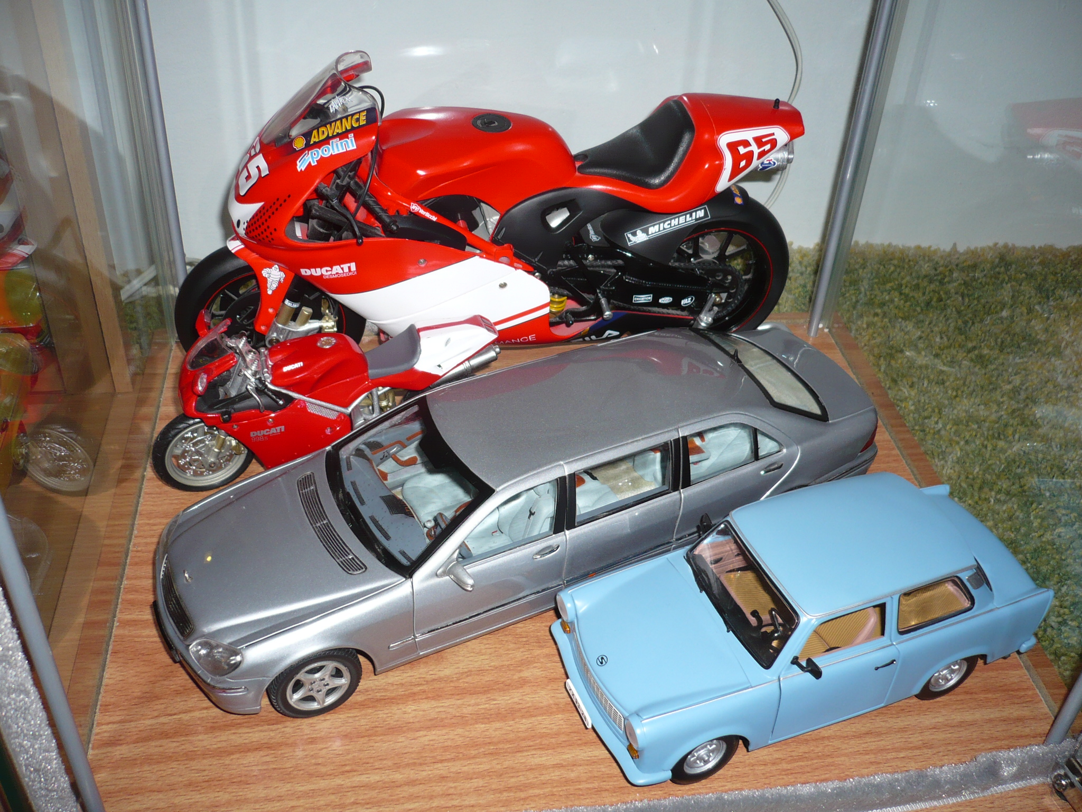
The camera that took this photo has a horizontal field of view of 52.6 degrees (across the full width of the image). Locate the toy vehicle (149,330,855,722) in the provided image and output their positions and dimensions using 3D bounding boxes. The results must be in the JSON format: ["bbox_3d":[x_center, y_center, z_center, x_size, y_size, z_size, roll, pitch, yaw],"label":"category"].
[{"bbox_3d":[-0.001,0.033,0.499,0.342,0.081,0.111,-16,41,-24],"label":"toy vehicle"}]

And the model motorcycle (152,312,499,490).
[{"bbox_3d":[-0.102,-0.004,0.529,0.170,0.095,0.058,-8,39,-14],"label":"model motorcycle"}]

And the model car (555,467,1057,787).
[{"bbox_3d":[0.106,0.081,0.446,0.197,0.079,0.087,-12,40,-19],"label":"model car"}]

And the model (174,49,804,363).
[{"bbox_3d":[-0.021,-0.096,0.574,0.343,0.193,0.115,-6,38,-12],"label":"model"}]

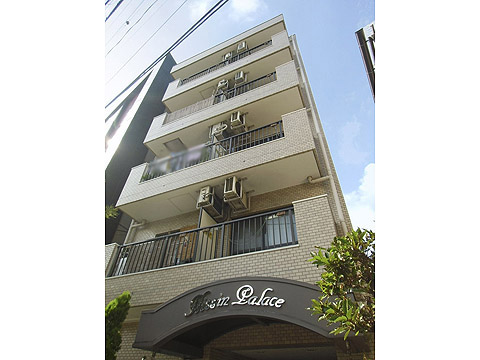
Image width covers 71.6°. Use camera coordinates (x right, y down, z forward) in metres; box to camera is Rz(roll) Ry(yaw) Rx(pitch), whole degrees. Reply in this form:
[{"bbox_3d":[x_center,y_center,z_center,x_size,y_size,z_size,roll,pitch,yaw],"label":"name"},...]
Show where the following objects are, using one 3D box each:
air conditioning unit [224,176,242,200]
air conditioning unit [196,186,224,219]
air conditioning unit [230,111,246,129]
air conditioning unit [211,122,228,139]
[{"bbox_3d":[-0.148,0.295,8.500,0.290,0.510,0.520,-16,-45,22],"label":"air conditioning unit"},{"bbox_3d":[-0.761,0.635,8.943,0.280,0.500,0.760,-16,-45,22],"label":"air conditioning unit"},{"bbox_3d":[0.006,-1.677,10.357,0.290,0.510,0.690,-16,-45,22],"label":"air conditioning unit"},{"bbox_3d":[-0.580,-1.447,10.700,0.280,0.510,0.700,-16,-45,22],"label":"air conditioning unit"}]

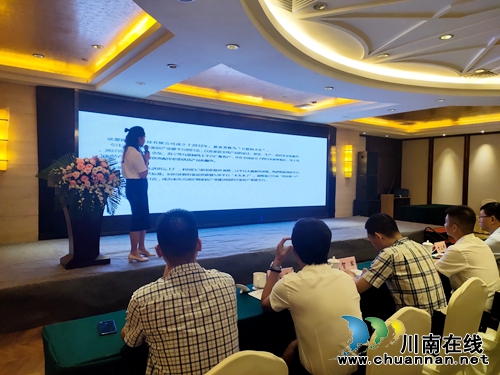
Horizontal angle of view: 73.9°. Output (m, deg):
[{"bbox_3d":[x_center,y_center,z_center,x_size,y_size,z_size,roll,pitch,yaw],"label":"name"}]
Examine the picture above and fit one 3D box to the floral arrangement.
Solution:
[{"bbox_3d":[-1.935,-0.010,3.780,0.860,0.690,0.520,0,2,-34],"label":"floral arrangement"}]

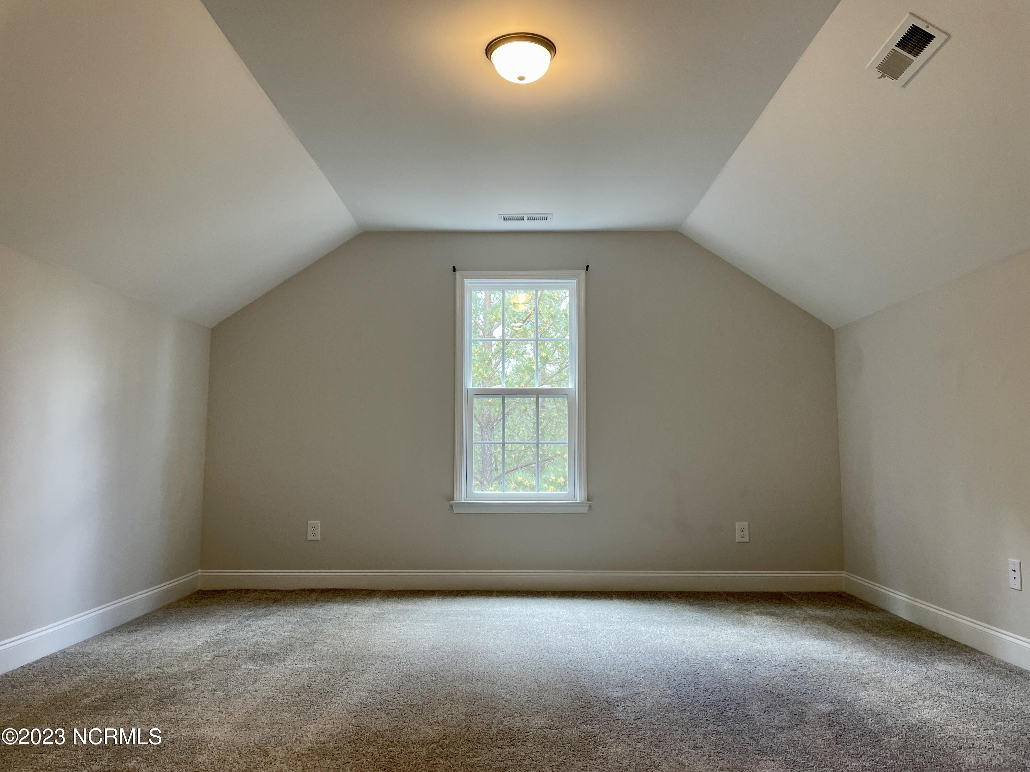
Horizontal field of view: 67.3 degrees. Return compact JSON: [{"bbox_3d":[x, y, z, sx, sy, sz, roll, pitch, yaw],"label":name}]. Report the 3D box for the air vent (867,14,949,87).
[{"bbox_3d":[1.348,-1.150,2.667,0.148,0.018,0.345,33,-4,3],"label":"air vent"}]

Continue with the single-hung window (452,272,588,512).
[{"bbox_3d":[0.040,0.031,5.208,0.932,1.637,0.090,0,-5,0],"label":"single-hung window"}]

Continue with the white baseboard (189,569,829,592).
[{"bbox_3d":[0.040,1.291,5.096,4.247,0.136,0.018,0,-5,0],"label":"white baseboard"}]

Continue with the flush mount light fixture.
[{"bbox_3d":[0.023,-1.222,2.939,0.275,0.125,0.275,0,-5,0],"label":"flush mount light fixture"}]

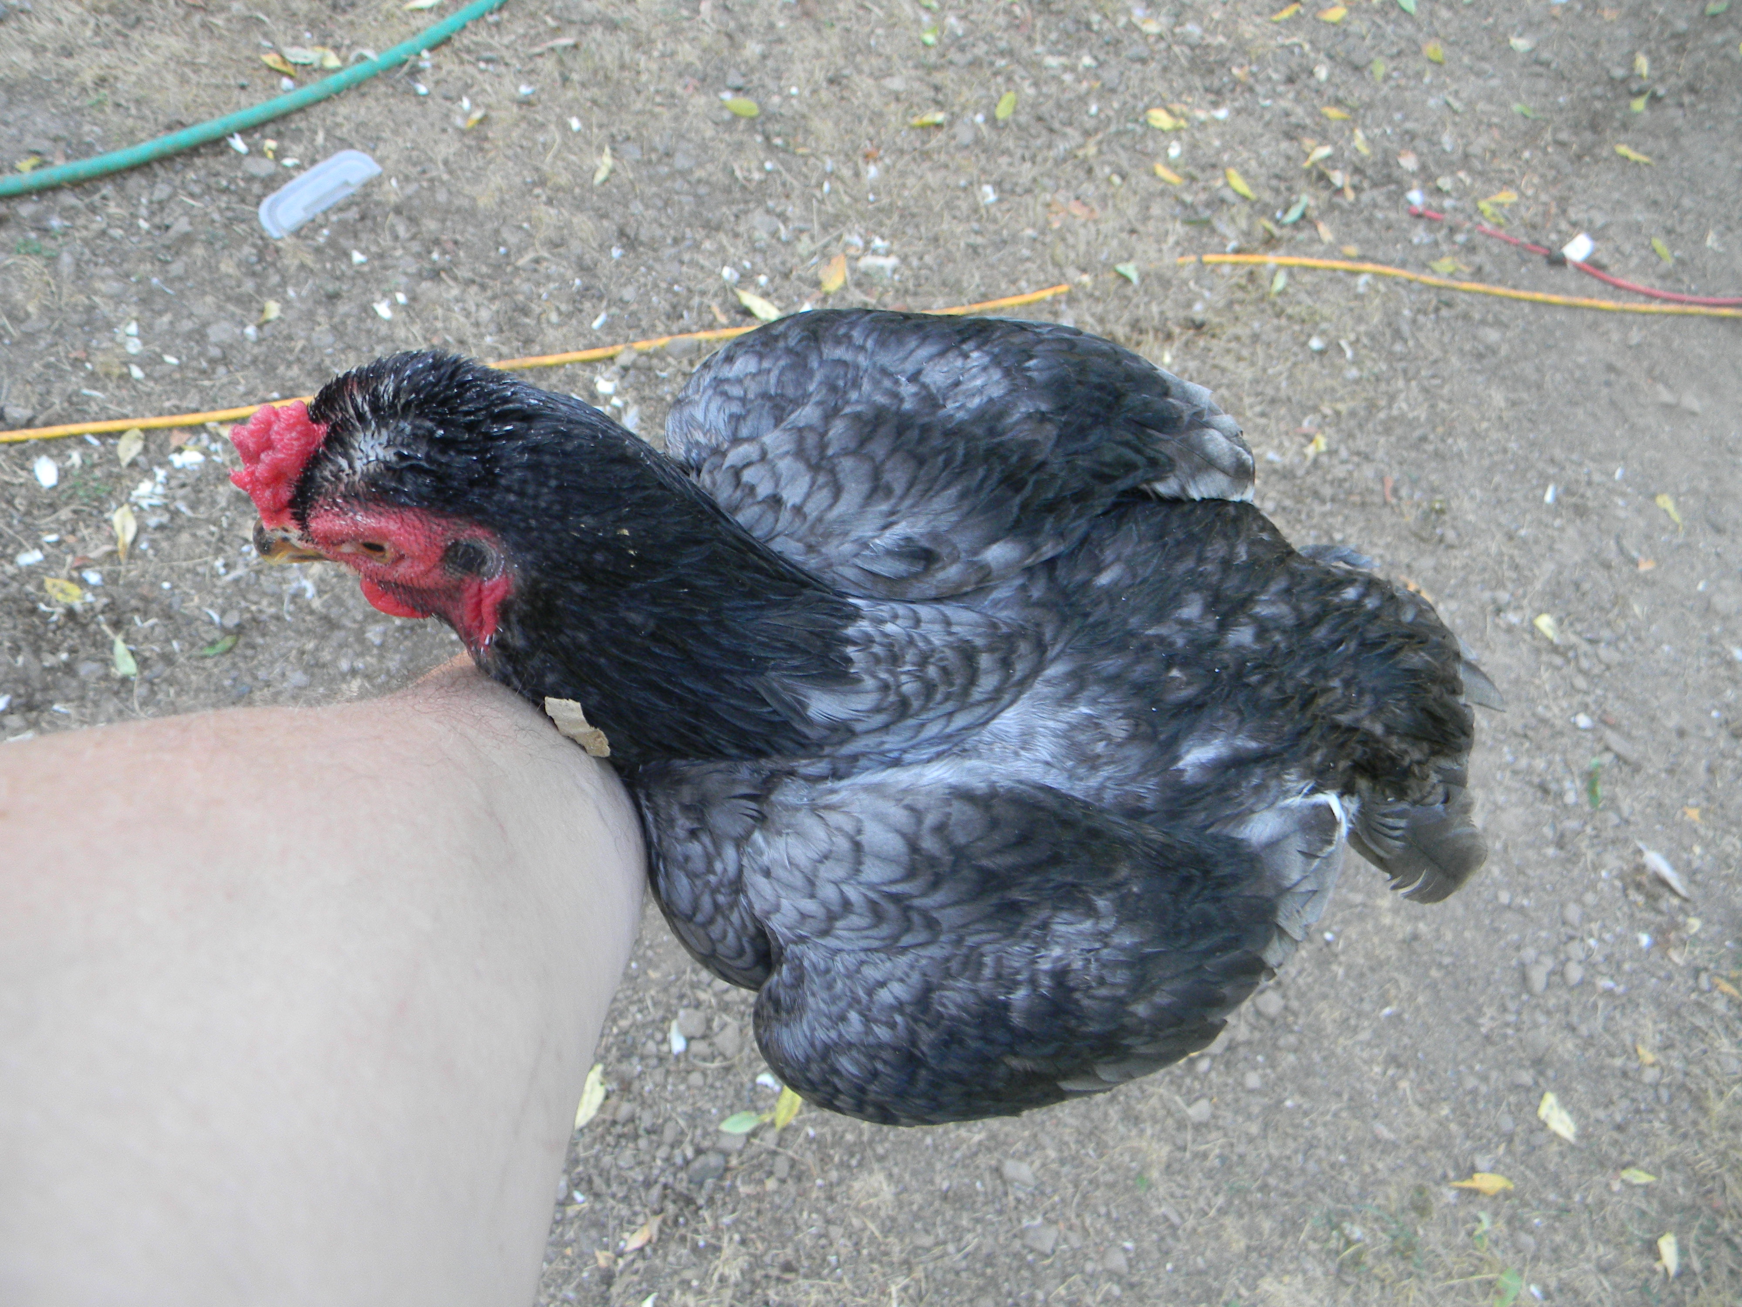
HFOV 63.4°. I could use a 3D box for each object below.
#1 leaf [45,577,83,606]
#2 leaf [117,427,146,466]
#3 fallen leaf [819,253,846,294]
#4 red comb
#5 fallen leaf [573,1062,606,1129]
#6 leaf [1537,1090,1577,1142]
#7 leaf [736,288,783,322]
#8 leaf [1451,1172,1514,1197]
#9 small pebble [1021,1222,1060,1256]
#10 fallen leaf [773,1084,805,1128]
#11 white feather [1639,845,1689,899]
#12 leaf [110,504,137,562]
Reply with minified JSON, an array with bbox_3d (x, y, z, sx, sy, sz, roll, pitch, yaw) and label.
[{"bbox_3d":[-0.816,-0.063,1.420,0.044,0.007,0.017,28,66,8],"label":"leaf"},{"bbox_3d":[-0.785,-0.218,1.494,0.023,0.006,0.046,12,65,0],"label":"leaf"},{"bbox_3d":[-0.046,-0.458,1.700,0.026,0.010,0.064,23,67,-3],"label":"fallen leaf"},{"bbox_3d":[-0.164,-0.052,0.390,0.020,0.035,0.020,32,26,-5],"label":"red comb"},{"bbox_3d":[-0.264,0.415,1.321,0.022,0.010,0.062,21,67,-3],"label":"fallen leaf"},{"bbox_3d":[0.643,0.436,1.321,0.028,0.008,0.047,-25,70,-15],"label":"leaf"},{"bbox_3d":[-0.132,-0.411,1.664,0.067,0.010,0.022,37,67,3],"label":"leaf"},{"bbox_3d":[0.631,0.549,1.456,0.070,0.010,0.021,6,68,-9],"label":"leaf"},{"bbox_3d":[0.162,0.561,1.350,0.035,0.018,0.028,31,67,1],"label":"small pebble"},{"bbox_3d":[-0.074,0.404,1.271,0.019,0.008,0.053,18,65,3],"label":"fallen leaf"},{"bbox_3d":[0.713,0.195,1.267,0.018,0.008,0.064,-28,66,-15],"label":"white feather"},{"bbox_3d":[-0.755,-0.122,1.425,0.023,0.010,0.064,-3,70,-13],"label":"leaf"}]

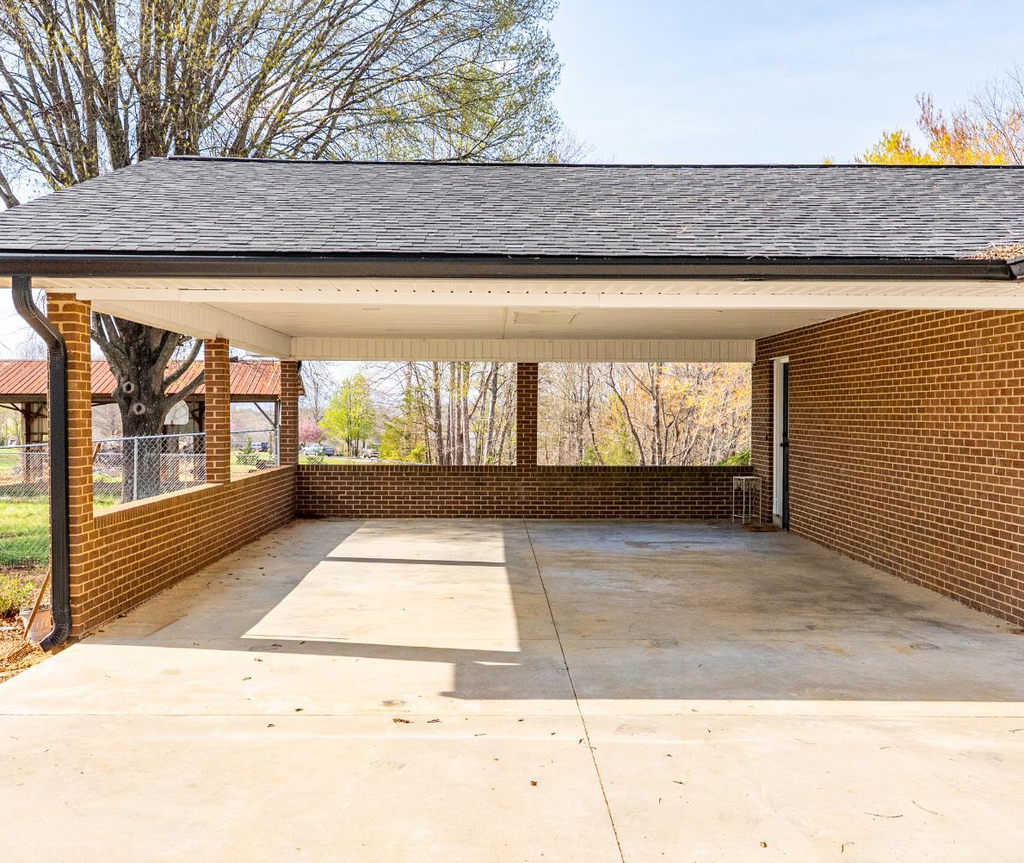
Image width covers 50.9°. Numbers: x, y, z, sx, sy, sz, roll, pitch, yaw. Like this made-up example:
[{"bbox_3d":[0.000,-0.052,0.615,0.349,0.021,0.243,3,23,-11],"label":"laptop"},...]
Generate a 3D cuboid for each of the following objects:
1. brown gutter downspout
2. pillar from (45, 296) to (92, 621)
[{"bbox_3d":[-3.074,0.268,6.948,0.190,2.448,0.695,0,1,-1],"label":"brown gutter downspout"},{"bbox_3d":[-3.059,0.235,7.448,0.194,2.345,0.295,0,1,-1],"label":"pillar"}]

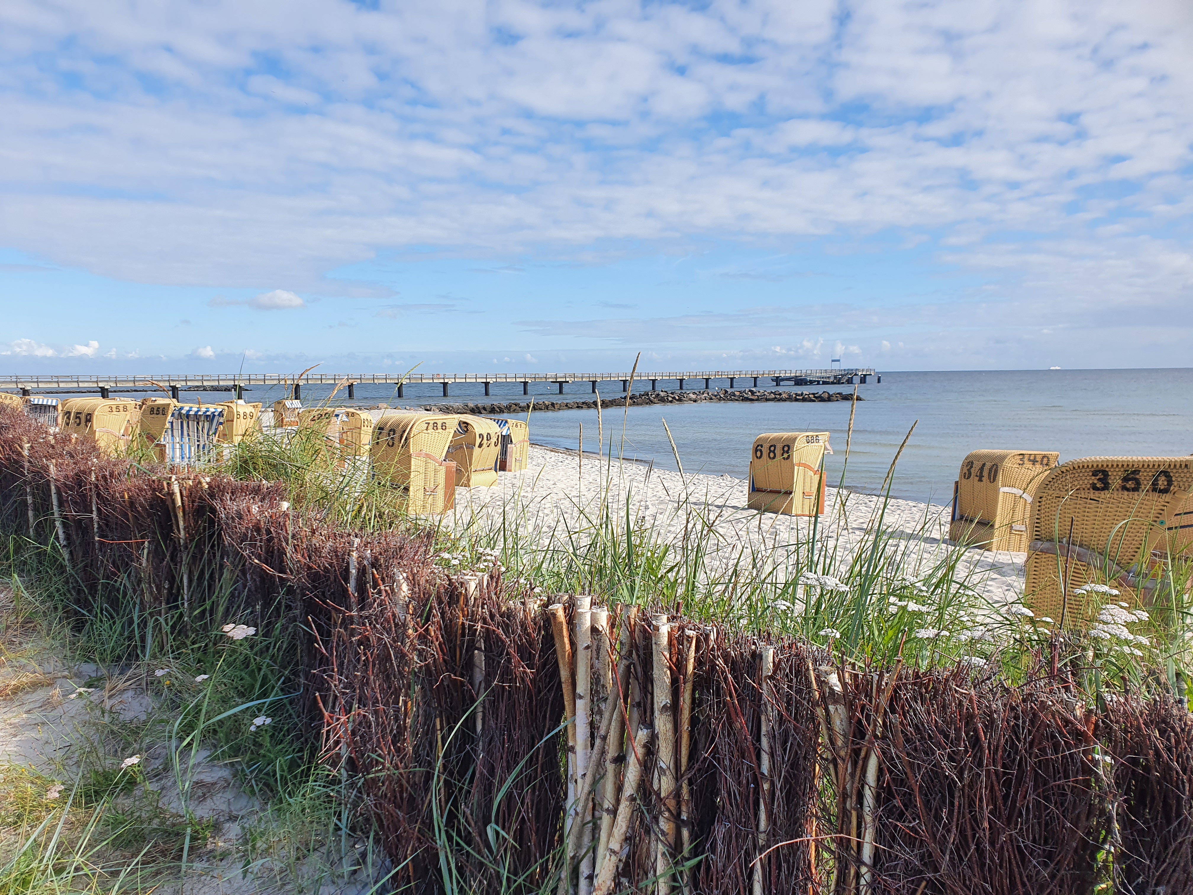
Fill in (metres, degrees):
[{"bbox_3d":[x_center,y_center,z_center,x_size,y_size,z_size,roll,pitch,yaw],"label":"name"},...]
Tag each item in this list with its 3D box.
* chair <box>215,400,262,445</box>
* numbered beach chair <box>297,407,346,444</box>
[{"bbox_3d":[-15.018,-0.970,37.245,0.970,1.600,1.200,3,2,17],"label":"chair"},{"bbox_3d":[-7.306,-0.218,23.887,1.000,1.580,1.235,-1,5,-2],"label":"numbered beach chair"}]

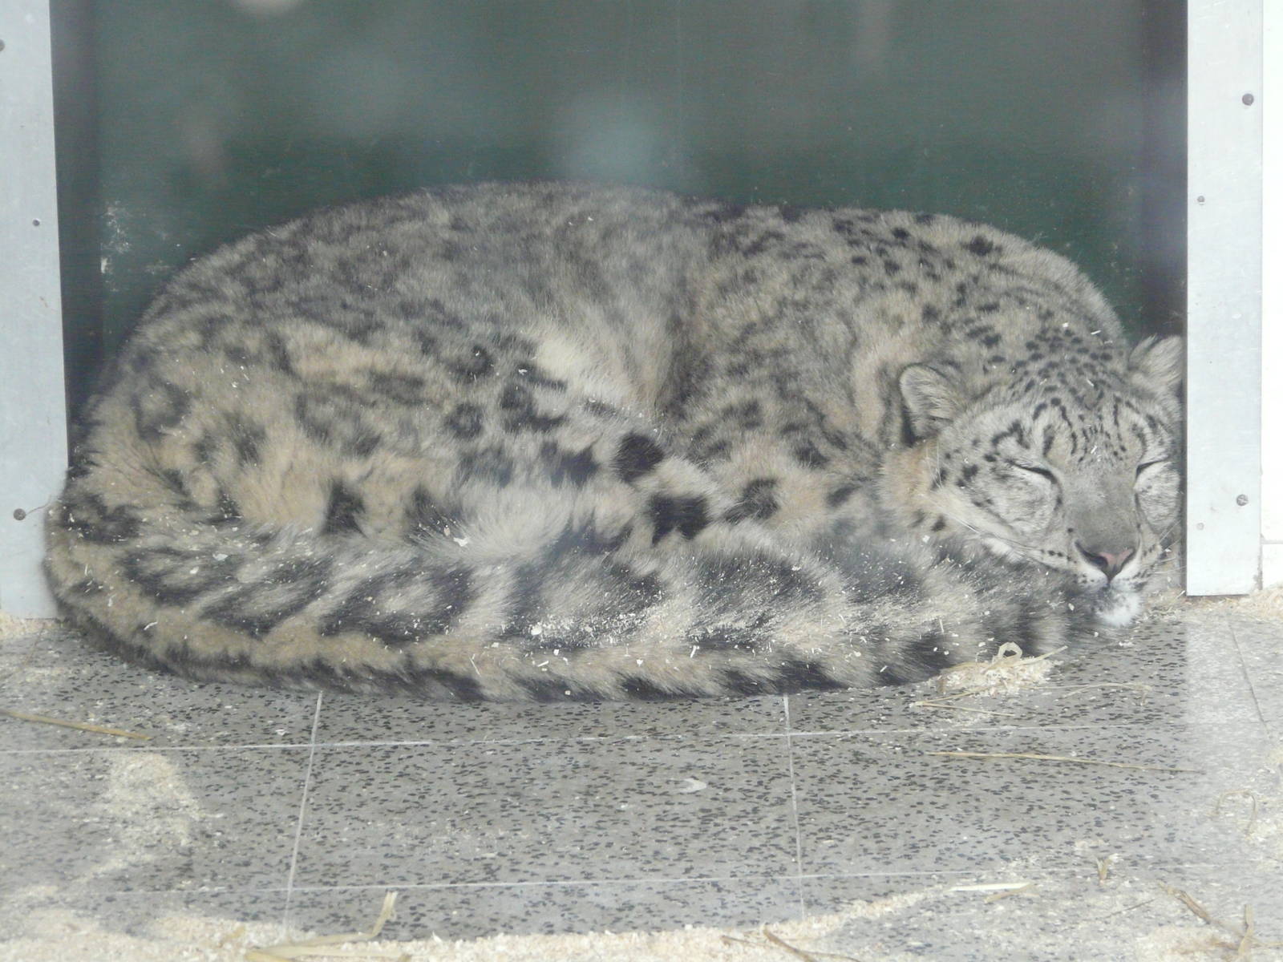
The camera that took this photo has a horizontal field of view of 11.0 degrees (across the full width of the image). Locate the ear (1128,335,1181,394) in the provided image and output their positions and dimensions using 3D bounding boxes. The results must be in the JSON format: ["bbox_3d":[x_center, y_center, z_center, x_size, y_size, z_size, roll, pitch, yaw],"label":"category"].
[{"bbox_3d":[0.362,-0.080,4.650,0.043,0.045,0.026,3,14,-18],"label":"ear"}]

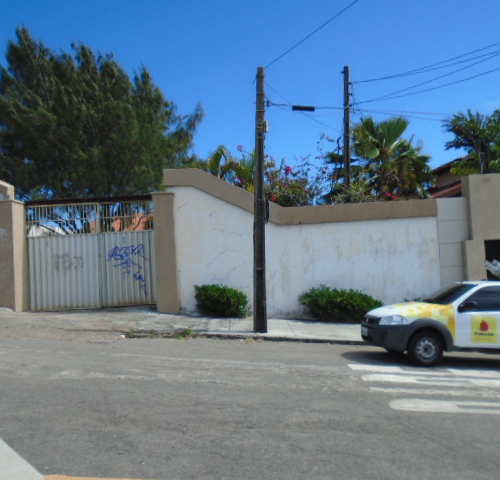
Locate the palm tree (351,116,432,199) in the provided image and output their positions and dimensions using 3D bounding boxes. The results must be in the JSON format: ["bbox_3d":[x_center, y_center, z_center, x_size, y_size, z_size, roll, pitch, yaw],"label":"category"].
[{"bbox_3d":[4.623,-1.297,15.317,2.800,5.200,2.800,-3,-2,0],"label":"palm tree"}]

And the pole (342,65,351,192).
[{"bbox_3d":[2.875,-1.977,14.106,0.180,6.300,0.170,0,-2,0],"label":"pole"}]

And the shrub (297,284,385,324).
[{"bbox_3d":[2.335,1.638,12.400,2.050,0.950,1.100,-3,-2,0],"label":"shrub"}]

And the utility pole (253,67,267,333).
[{"bbox_3d":[0.243,-0.908,10.588,0.280,5.860,0.250,0,-2,0],"label":"utility pole"}]

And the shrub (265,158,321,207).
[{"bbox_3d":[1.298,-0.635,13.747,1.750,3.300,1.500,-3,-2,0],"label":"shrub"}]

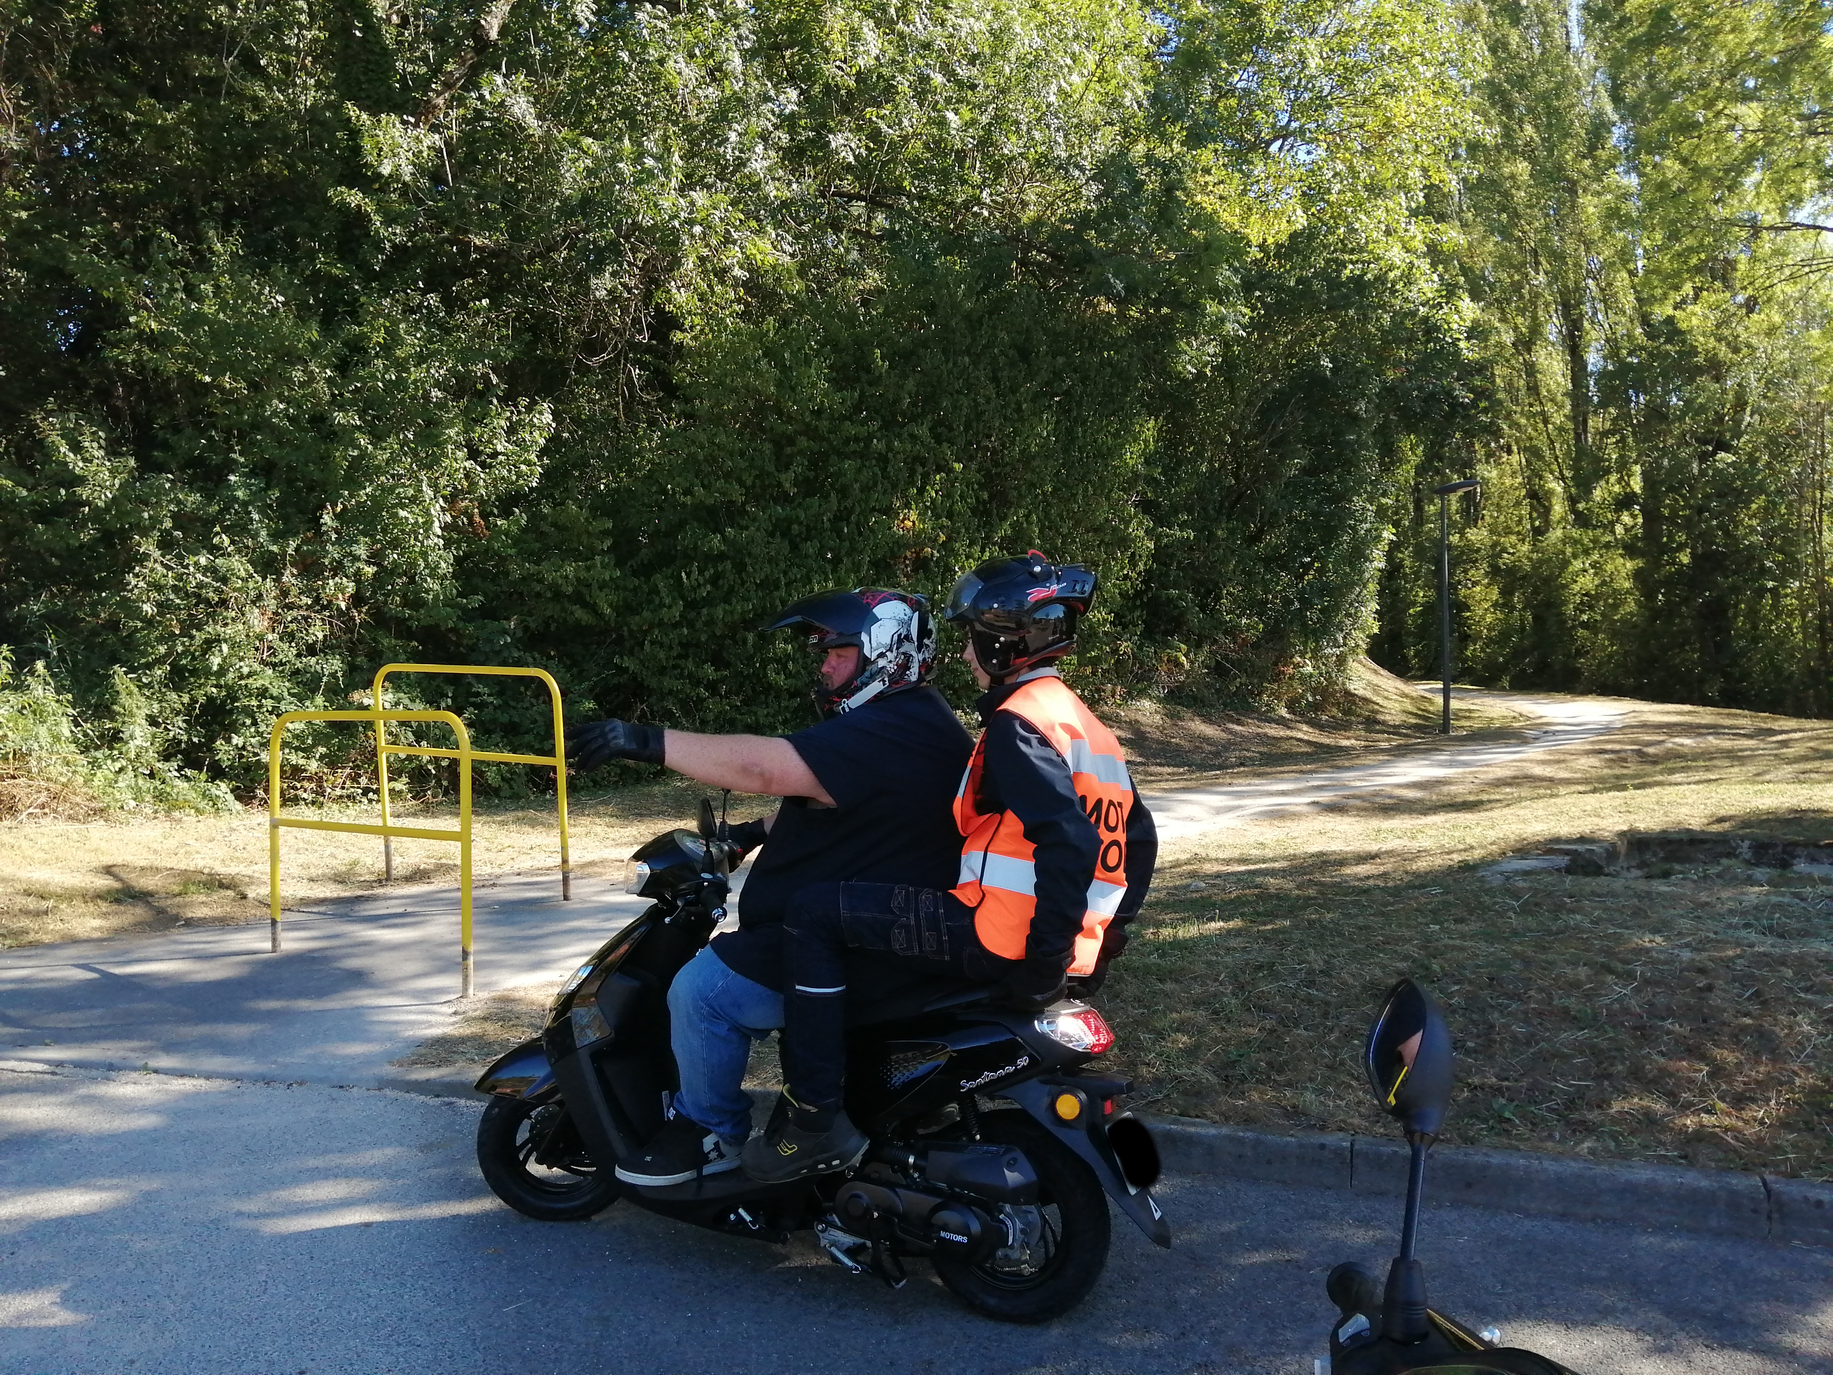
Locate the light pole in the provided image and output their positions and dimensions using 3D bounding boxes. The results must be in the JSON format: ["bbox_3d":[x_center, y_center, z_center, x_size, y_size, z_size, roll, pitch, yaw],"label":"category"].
[{"bbox_3d":[9.227,-1.369,23.500,0.850,4.380,0.400,-1,0,23],"label":"light pole"}]

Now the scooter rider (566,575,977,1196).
[{"bbox_3d":[-0.264,0.462,3.221,0.930,1.380,0.660,-1,0,26],"label":"scooter rider"}]

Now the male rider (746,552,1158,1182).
[{"bbox_3d":[0.085,0.403,3.080,0.860,1.380,0.600,-1,0,26],"label":"male rider"}]

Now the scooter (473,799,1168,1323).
[{"bbox_3d":[-0.318,0.819,3.281,1.870,1.120,0.700,-1,0,26],"label":"scooter"}]

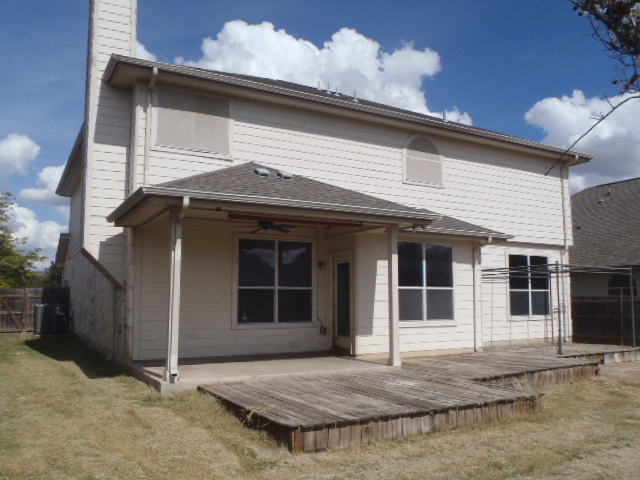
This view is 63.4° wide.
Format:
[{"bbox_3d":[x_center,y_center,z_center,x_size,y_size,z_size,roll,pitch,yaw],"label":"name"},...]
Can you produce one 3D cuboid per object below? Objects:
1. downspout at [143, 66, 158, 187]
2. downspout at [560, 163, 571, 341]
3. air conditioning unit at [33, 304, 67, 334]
[{"bbox_3d":[-3.153,-2.061,9.684,0.100,2.250,0.520,3,-6,-30],"label":"downspout"},{"bbox_3d":[7.556,0.336,15.928,0.120,5.490,0.200,3,-6,-30],"label":"downspout"},{"bbox_3d":[-9.266,2.733,17.731,0.900,1.000,0.800,3,-6,-30],"label":"air conditioning unit"}]

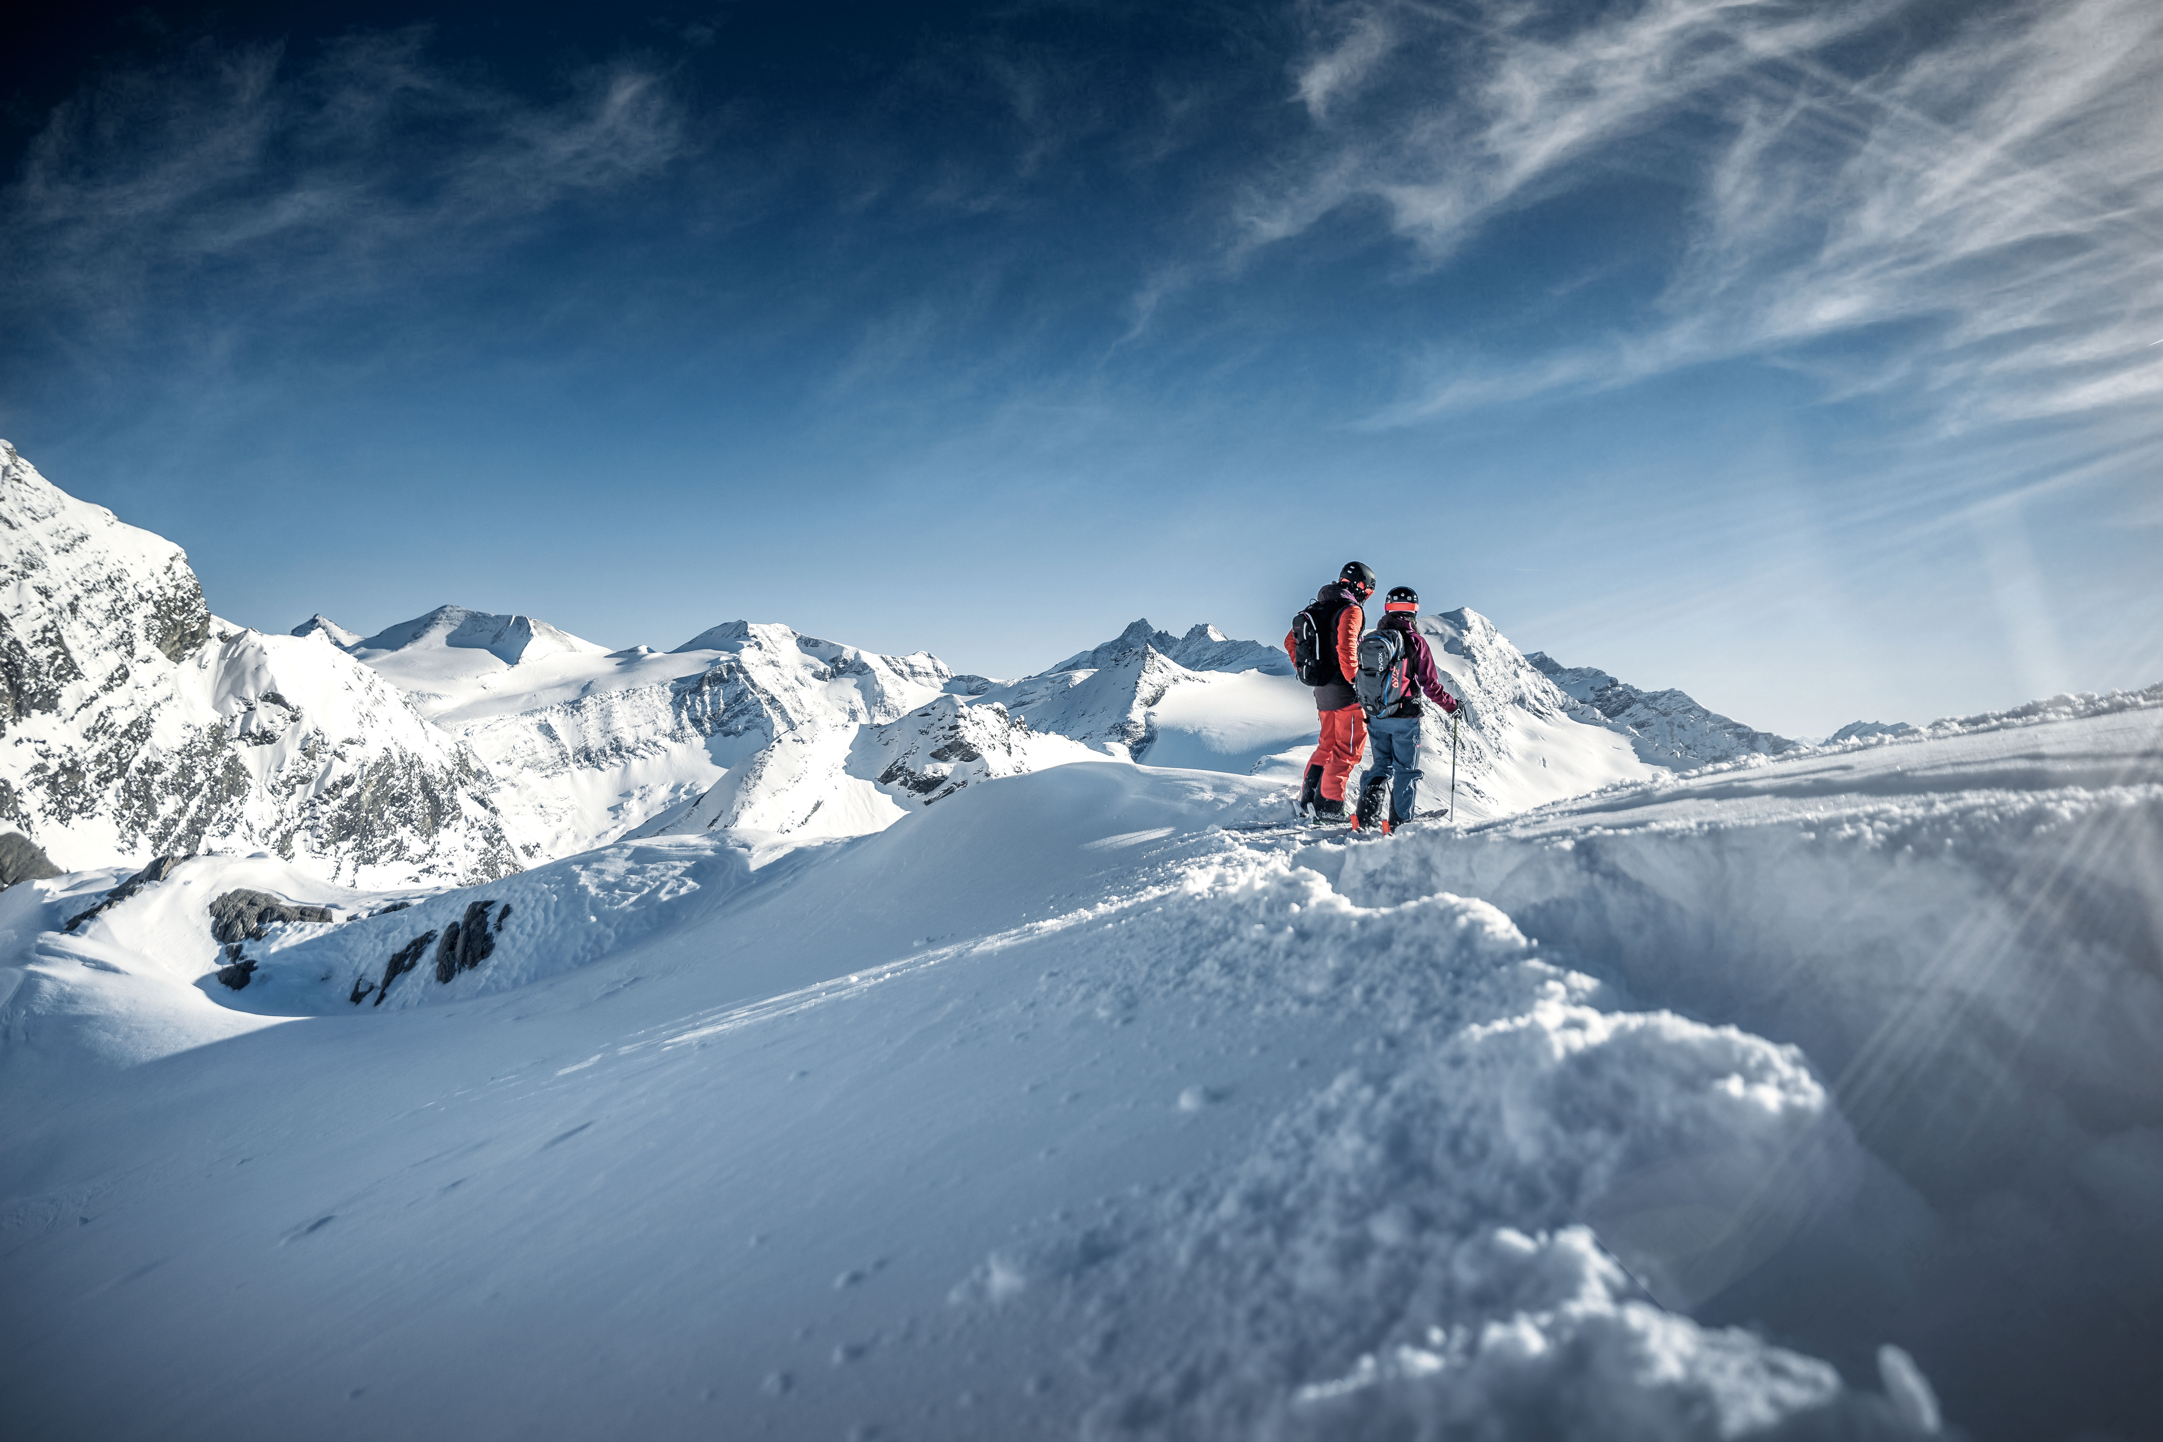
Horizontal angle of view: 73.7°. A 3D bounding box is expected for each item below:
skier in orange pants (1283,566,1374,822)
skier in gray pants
[{"bbox_3d":[1.789,-0.212,10.350,0.580,1.840,0.600,0,0,-43],"label":"skier in orange pants"},{"bbox_3d":[2.255,-0.082,10.050,0.720,1.720,0.580,0,0,32],"label":"skier in gray pants"}]

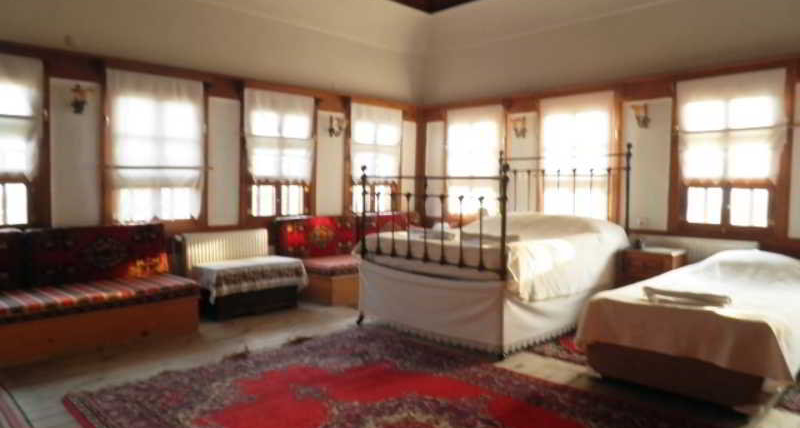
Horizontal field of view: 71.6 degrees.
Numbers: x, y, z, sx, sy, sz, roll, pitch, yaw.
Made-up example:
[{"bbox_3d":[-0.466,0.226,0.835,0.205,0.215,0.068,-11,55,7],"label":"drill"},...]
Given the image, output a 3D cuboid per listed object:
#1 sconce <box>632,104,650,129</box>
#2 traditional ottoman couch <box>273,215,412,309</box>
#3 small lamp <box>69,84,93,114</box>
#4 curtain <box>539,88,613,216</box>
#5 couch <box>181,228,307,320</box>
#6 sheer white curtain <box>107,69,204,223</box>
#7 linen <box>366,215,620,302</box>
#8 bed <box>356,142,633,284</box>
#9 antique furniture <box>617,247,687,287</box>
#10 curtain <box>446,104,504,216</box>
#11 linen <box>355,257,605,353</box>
[{"bbox_3d":[2.300,-0.926,5.264,0.144,0.240,0.132,-2,4,-43],"label":"sconce"},{"bbox_3d":[-0.294,0.470,6.484,1.956,0.870,0.816,-2,4,-43],"label":"traditional ottoman couch"},{"bbox_3d":[-2.661,-0.962,4.644,0.138,0.228,0.156,-2,4,-43],"label":"small lamp"},{"bbox_3d":[1.842,-0.584,5.850,0.072,1.296,0.816,-2,4,-43],"label":"curtain"},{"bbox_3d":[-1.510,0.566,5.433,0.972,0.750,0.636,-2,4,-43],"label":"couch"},{"bbox_3d":[-2.228,-0.603,5.146,0.876,1.358,0.072,-2,4,-43],"label":"sheer white curtain"},{"bbox_3d":[0.943,0.345,5.179,1.584,0.540,2.064,3,4,44],"label":"linen"},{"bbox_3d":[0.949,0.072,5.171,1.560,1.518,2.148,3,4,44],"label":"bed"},{"bbox_3d":[2.190,0.660,4.833,0.372,0.684,0.492,-2,4,-43],"label":"antique furniture"},{"bbox_3d":[0.908,-0.638,6.840,0.072,1.344,0.876,-2,4,-43],"label":"curtain"},{"bbox_3d":[0.923,0.681,5.177,1.536,0.564,2.064,3,4,44],"label":"linen"}]

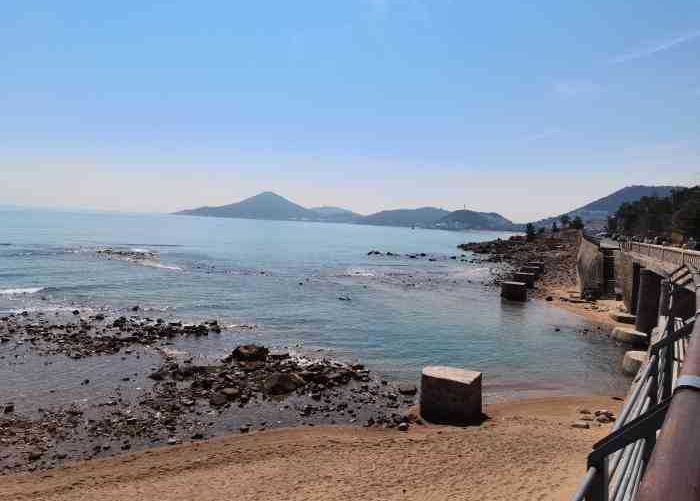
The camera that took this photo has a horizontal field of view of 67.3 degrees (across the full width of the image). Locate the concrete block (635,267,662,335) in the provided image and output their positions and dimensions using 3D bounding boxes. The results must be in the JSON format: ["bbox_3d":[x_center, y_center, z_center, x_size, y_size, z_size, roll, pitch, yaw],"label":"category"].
[{"bbox_3d":[20.735,3.452,35.880,1.500,4.100,1.500,4,4,25],"label":"concrete block"}]

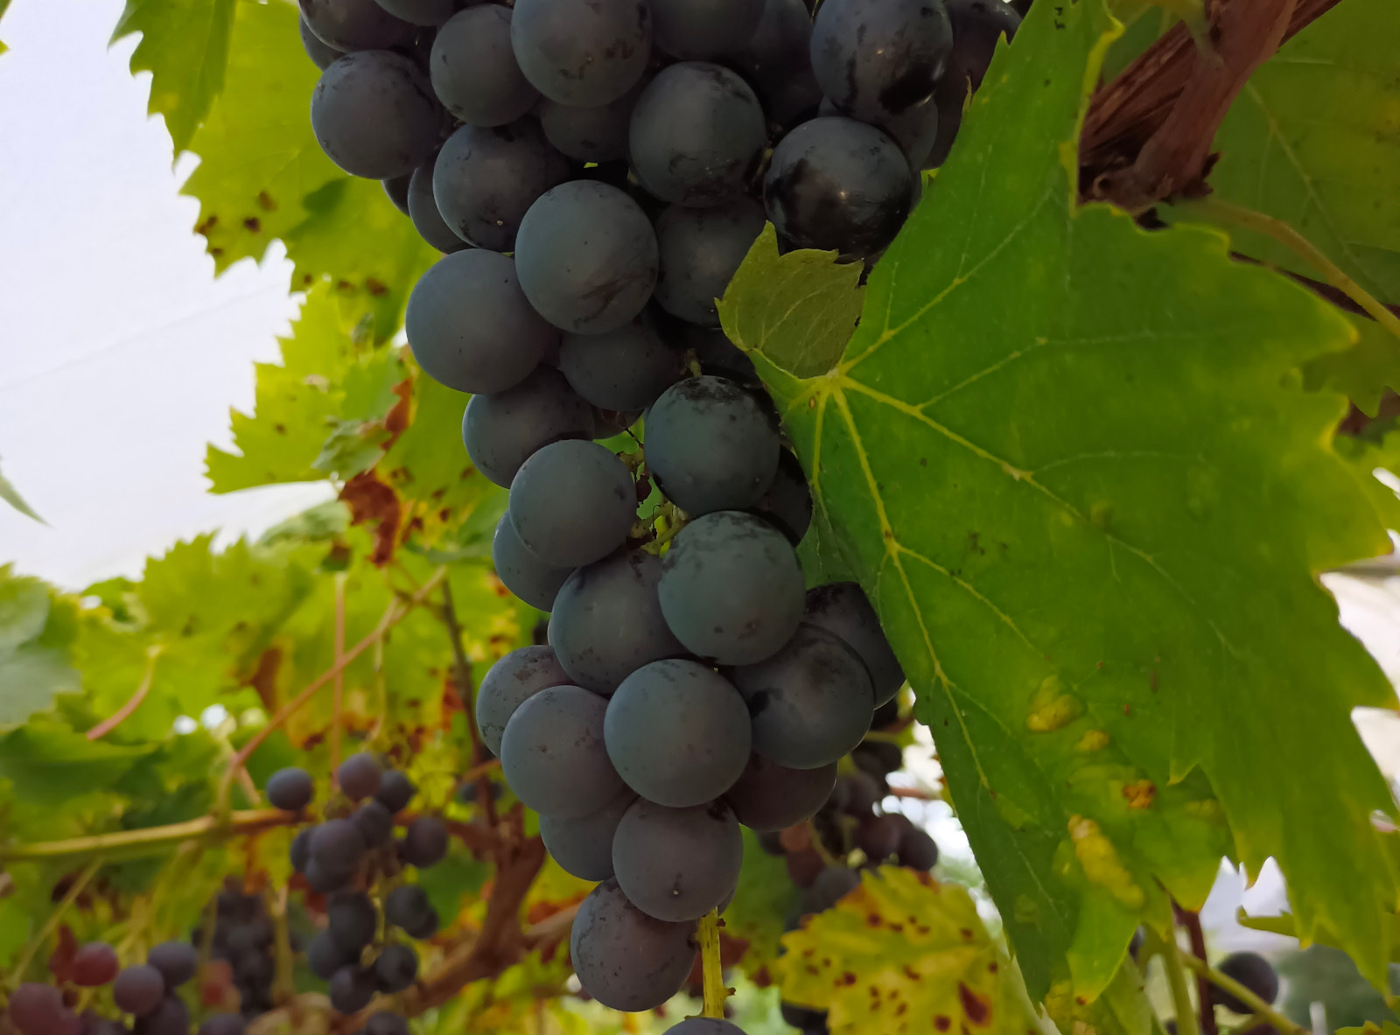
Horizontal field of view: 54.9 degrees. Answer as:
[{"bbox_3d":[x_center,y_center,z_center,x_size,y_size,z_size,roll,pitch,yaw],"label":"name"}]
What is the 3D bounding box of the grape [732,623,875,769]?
[{"bbox_3d":[0.015,0.026,0.199,0.021,0.022,0.021,0,-16,0],"label":"grape"}]

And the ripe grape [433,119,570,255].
[{"bbox_3d":[-0.032,-0.053,0.215,0.021,0.021,0.021,0,-16,0],"label":"ripe grape"}]

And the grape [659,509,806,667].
[{"bbox_3d":[0.005,0.010,0.195,0.021,0.022,0.021,0,-16,0],"label":"grape"}]

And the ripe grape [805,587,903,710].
[{"bbox_3d":[0.021,0.021,0.210,0.021,0.022,0.021,0,-18,0],"label":"ripe grape"}]

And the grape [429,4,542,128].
[{"bbox_3d":[-0.035,-0.074,0.221,0.019,0.019,0.019,0,-18,0],"label":"grape"}]

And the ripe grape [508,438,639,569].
[{"bbox_3d":[-0.019,-0.002,0.201,0.019,0.019,0.019,3,-15,-5],"label":"ripe grape"}]

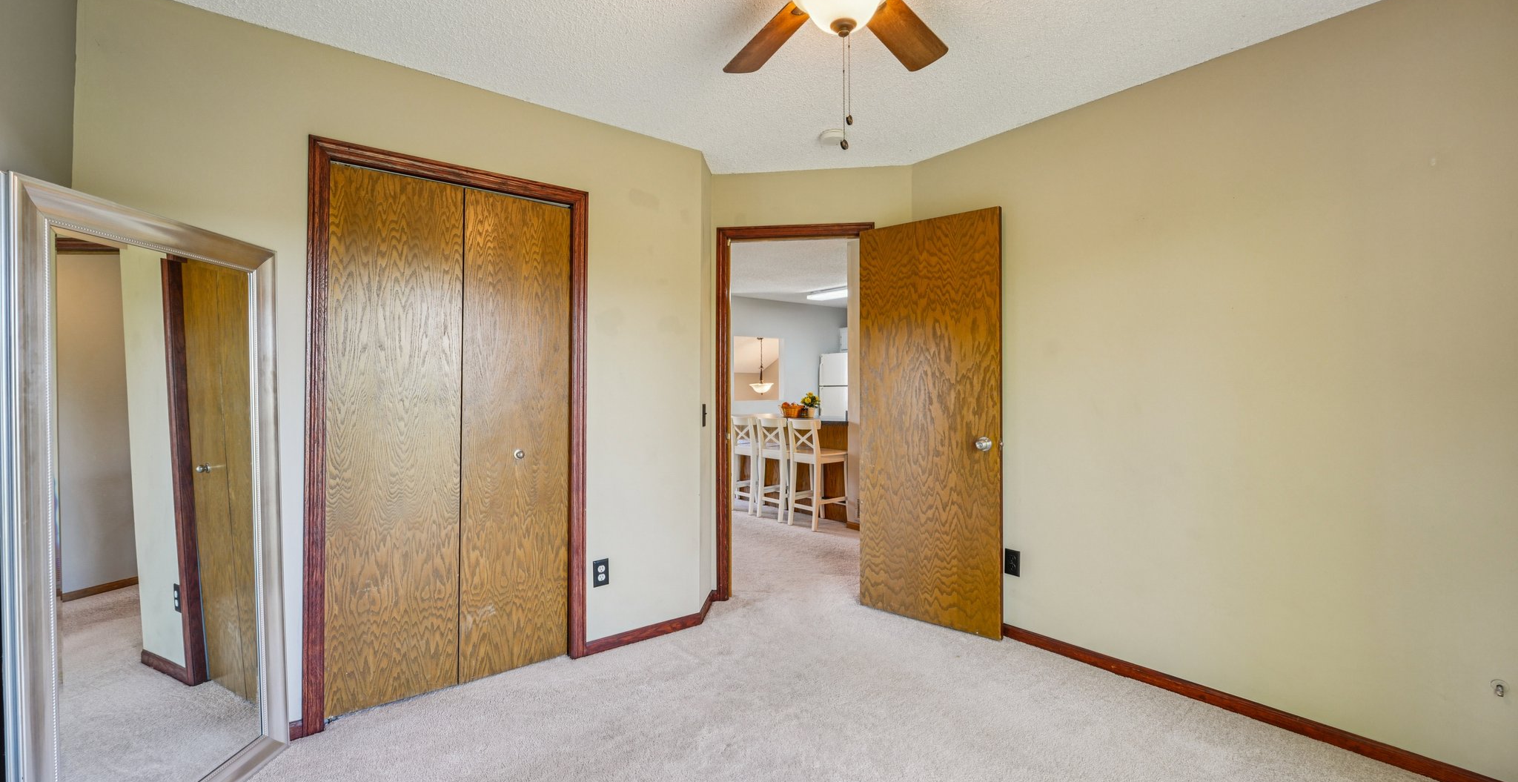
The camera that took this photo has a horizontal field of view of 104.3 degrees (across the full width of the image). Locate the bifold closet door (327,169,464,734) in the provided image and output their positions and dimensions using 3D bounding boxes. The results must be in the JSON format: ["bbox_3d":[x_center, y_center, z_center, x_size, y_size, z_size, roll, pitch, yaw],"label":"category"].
[{"bbox_3d":[-1.378,0.177,2.250,0.442,2.000,0.035,0,-1,-36],"label":"bifold closet door"}]

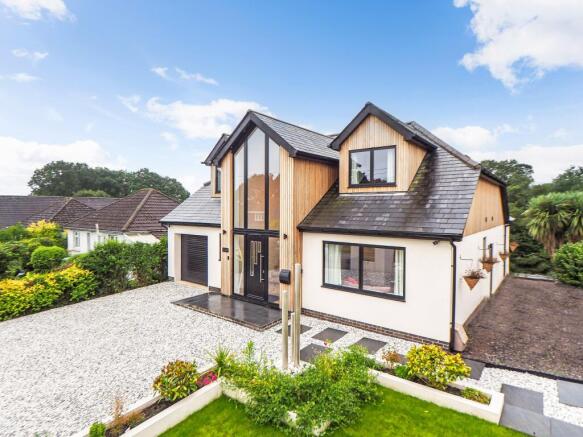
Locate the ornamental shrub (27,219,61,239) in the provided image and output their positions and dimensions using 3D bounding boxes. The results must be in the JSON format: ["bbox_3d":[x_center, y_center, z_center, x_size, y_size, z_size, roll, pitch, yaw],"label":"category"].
[{"bbox_3d":[-12.273,0.594,15.000,1.500,1.100,1.400,-1,2,-39],"label":"ornamental shrub"}]

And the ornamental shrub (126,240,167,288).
[{"bbox_3d":[-6.171,1.851,12.900,1.300,1.700,1.400,1,2,30],"label":"ornamental shrub"}]

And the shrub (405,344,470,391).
[{"bbox_3d":[2.505,2.539,5.200,1.050,0.660,0.850,2,2,38],"label":"shrub"}]

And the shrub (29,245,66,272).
[{"bbox_3d":[-10.102,1.663,12.600,1.300,1.150,1.300,-1,2,-39],"label":"shrub"}]

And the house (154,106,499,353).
[{"bbox_3d":[1.950,-0.500,13.600,12.000,6.700,10.200,2,2,38],"label":"house"}]

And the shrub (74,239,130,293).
[{"bbox_3d":[-7.272,1.780,11.600,1.600,1.750,1.600,1,2,30],"label":"shrub"}]

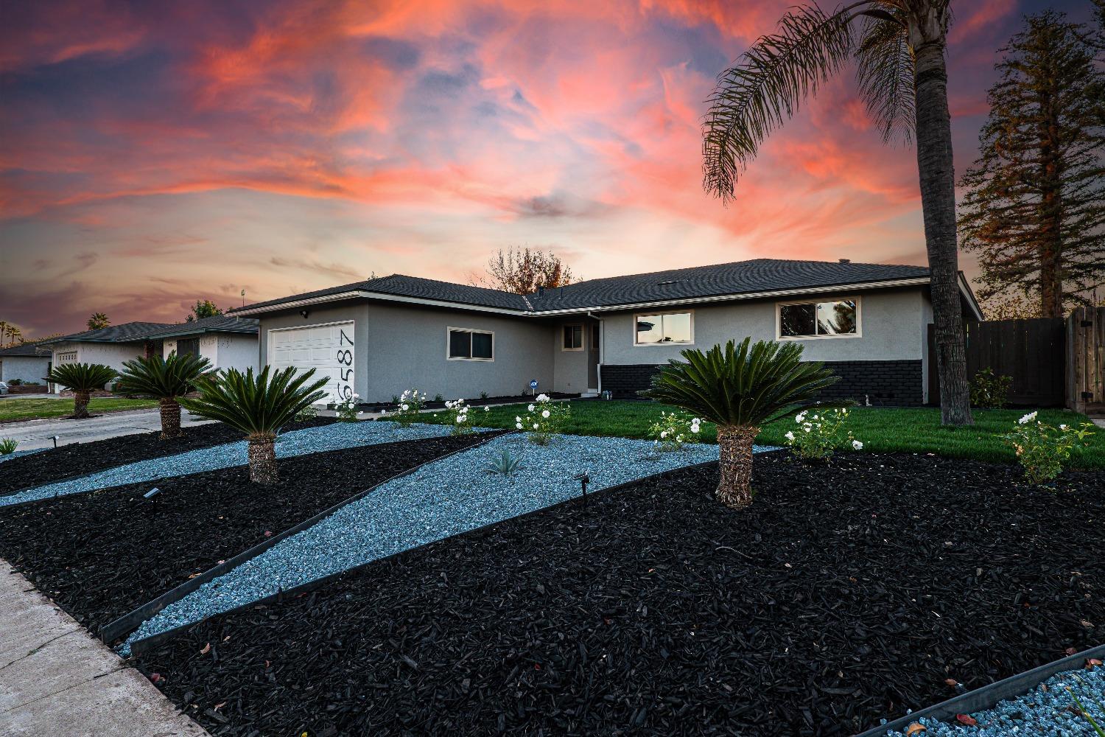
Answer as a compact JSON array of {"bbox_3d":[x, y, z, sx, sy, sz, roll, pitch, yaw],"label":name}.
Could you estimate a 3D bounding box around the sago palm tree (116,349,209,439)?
[{"bbox_3d":[-6.234,0.418,8.924,1.278,1.395,1.240,0,0,-35],"label":"sago palm tree"}]

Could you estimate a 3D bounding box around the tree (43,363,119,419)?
[{"bbox_3d":[-10.697,0.495,12.552,1.299,1.226,1.260,0,0,-40],"label":"tree"}]

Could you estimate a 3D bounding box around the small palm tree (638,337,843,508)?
[{"bbox_3d":[1.436,0.413,4.224,1.429,1.287,1.387,0,0,19],"label":"small palm tree"}]

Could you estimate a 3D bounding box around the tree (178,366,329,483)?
[{"bbox_3d":[-2.962,0.554,5.542,1.326,1.161,1.286,0,0,-28],"label":"tree"}]

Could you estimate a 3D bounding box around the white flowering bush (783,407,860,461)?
[{"bbox_3d":[2.914,0.694,5.984,0.741,0.566,0.681,0,0,26],"label":"white flowering bush"}]

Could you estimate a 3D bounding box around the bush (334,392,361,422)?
[{"bbox_3d":[-3.891,0.732,10.459,0.475,0.548,0.437,0,0,-20],"label":"bush"}]

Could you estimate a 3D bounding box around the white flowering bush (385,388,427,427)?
[{"bbox_3d":[-2.556,0.671,9.648,0.700,0.679,0.644,0,0,-15],"label":"white flowering bush"}]

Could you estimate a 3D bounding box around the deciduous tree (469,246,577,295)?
[{"bbox_3d":[-1.676,-3.209,33.000,6.400,8.230,6.000,0,0,-3],"label":"deciduous tree"}]

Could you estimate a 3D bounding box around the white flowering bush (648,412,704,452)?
[{"bbox_3d":[1.480,0.745,6.645,0.649,0.473,0.597,0,0,13],"label":"white flowering bush"}]

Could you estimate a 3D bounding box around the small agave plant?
[{"bbox_3d":[-0.485,0.927,5.492,0.376,0.275,0.365,0,0,-5],"label":"small agave plant"}]

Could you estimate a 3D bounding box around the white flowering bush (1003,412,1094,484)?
[{"bbox_3d":[4.203,0.668,4.680,0.578,0.604,0.532,0,0,42],"label":"white flowering bush"}]

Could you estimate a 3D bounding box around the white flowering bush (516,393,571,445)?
[{"bbox_3d":[-0.119,0.667,7.236,0.724,0.656,0.666,0,0,-1],"label":"white flowering bush"}]

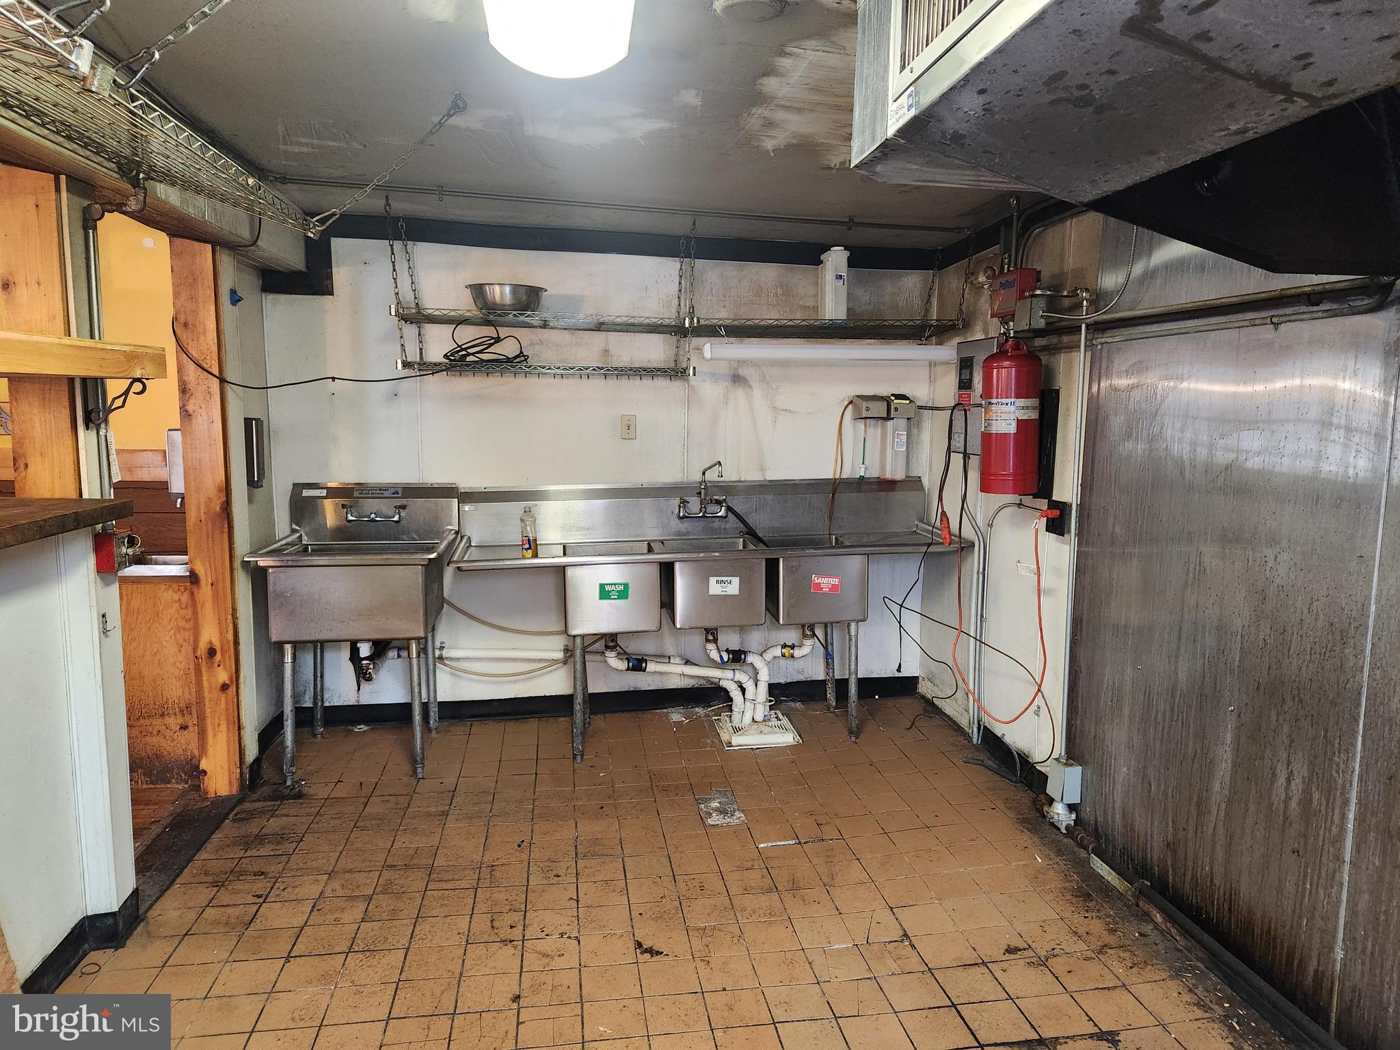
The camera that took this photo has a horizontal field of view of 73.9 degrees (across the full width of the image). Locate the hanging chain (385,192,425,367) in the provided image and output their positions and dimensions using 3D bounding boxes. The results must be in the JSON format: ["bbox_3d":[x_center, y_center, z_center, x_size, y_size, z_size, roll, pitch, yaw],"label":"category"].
[{"bbox_3d":[-1.254,-1.017,3.956,0.106,0.654,0.395,-1,7,-10],"label":"hanging chain"}]

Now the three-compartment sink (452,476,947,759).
[{"bbox_3d":[0.066,0.398,4.330,2.295,1.143,0.663,-1,7,-11],"label":"three-compartment sink"}]

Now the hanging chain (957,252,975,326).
[{"bbox_3d":[1.213,-1.088,4.255,0.059,0.386,0.050,-1,7,-11],"label":"hanging chain"}]

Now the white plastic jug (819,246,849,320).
[{"bbox_3d":[0.645,-1.134,4.449,0.089,0.368,0.158,-1,7,-11],"label":"white plastic jug"}]

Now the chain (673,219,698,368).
[{"bbox_3d":[-0.060,-1.026,4.224,0.069,0.639,0.426,-1,7,-11],"label":"chain"}]

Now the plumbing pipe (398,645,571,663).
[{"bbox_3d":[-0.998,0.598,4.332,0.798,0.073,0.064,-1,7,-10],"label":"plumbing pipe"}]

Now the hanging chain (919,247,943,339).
[{"bbox_3d":[1.119,-1.120,4.490,0.102,0.441,0.050,-1,7,-10],"label":"hanging chain"}]

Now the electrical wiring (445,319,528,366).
[{"bbox_3d":[-0.922,-0.790,4.032,0.353,0.195,0.258,-1,7,-10],"label":"electrical wiring"}]

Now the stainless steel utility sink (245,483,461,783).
[{"bbox_3d":[-1.424,0.422,4.017,0.723,1.153,0.703,-1,7,-10],"label":"stainless steel utility sink"}]

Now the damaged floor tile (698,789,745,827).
[{"bbox_3d":[0.074,1.066,3.500,0.155,0.012,0.310,-1,8,-9],"label":"damaged floor tile"}]

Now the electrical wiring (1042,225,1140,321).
[{"bbox_3d":[1.278,-0.815,3.090,0.053,0.251,0.502,-1,7,-8],"label":"electrical wiring"}]

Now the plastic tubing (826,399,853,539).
[{"bbox_3d":[0.672,-0.276,4.463,0.128,0.669,0.137,-1,7,-10],"label":"plastic tubing"}]

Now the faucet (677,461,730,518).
[{"bbox_3d":[0.034,-0.167,4.435,0.243,0.287,0.218,-1,7,-11],"label":"faucet"}]

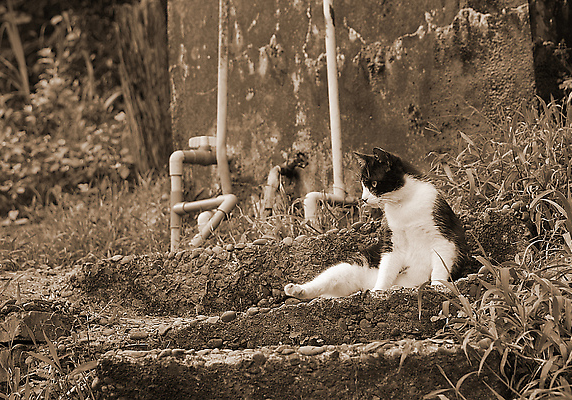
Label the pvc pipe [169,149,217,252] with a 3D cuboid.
[{"bbox_3d":[-0.238,0.001,4.470,0.120,0.260,0.050,-1,7,0],"label":"pvc pipe"}]

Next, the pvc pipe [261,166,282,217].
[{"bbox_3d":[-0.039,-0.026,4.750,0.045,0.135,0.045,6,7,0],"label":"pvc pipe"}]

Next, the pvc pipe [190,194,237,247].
[{"bbox_3d":[-0.185,0.051,4.420,0.120,0.120,0.100,-1,7,0],"label":"pvc pipe"}]

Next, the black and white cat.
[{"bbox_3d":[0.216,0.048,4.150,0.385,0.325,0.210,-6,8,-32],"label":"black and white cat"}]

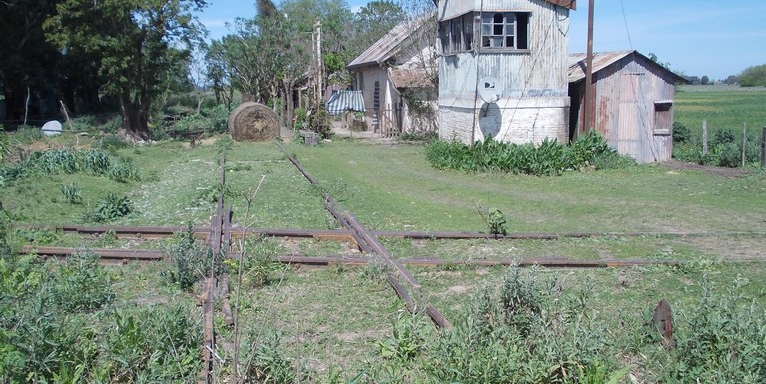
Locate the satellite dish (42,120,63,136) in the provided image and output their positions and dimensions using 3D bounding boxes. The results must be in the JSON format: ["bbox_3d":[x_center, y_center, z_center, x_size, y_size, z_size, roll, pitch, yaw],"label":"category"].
[{"bbox_3d":[-11.575,-2.242,29.441,0.700,0.600,0.220,-3,-4,-21],"label":"satellite dish"}]

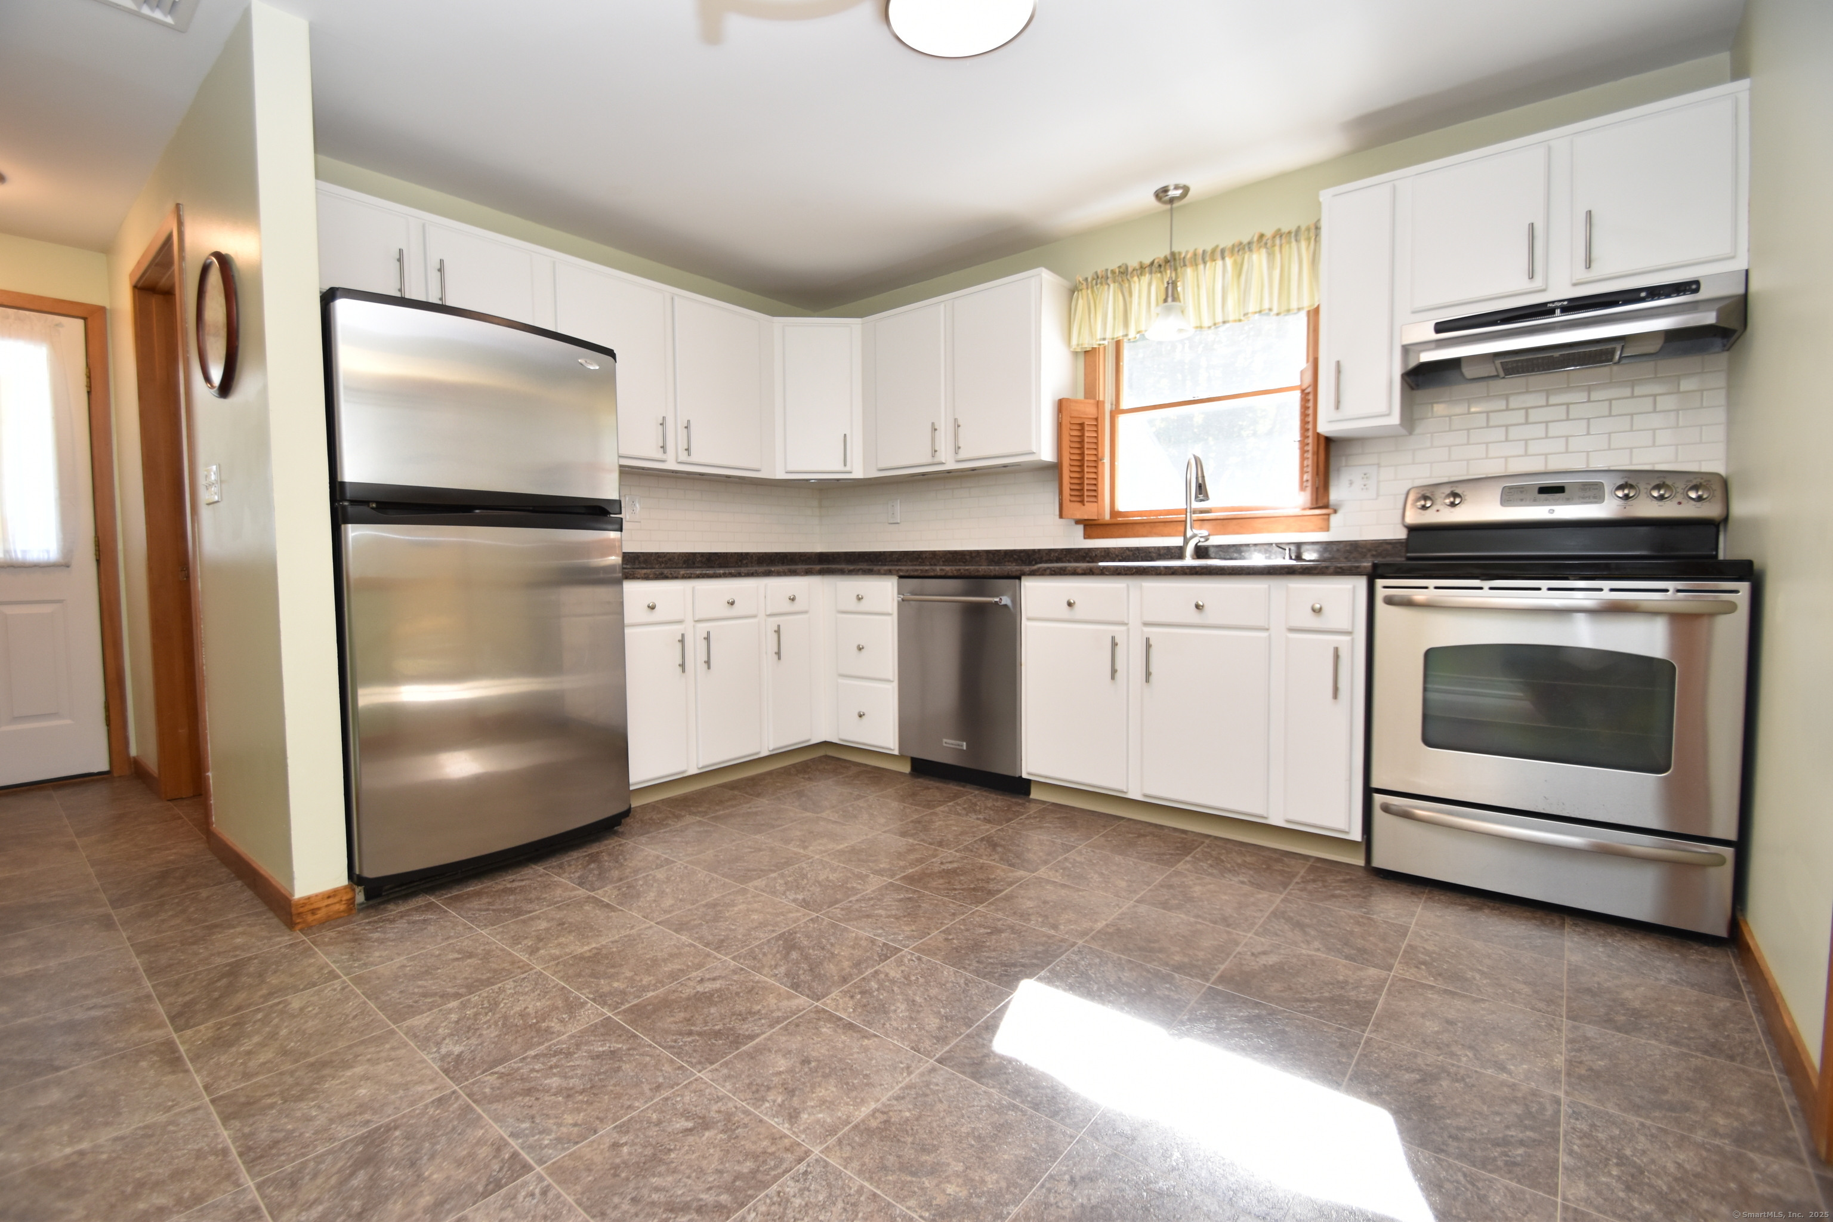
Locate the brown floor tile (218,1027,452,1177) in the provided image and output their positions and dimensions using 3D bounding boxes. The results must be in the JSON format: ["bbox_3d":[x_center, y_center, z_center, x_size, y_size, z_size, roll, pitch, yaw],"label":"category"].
[{"bbox_3d":[-0.997,0.830,1.307,0.297,0.010,0.291,2,3,38],"label":"brown floor tile"}]

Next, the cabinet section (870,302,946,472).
[{"bbox_3d":[0.054,-1.049,3.741,0.440,0.735,0.325,2,4,38],"label":"cabinet section"}]

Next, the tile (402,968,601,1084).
[{"bbox_3d":[-0.840,0.837,1.552,0.301,0.010,0.295,2,4,39],"label":"tile"}]

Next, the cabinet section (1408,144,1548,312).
[{"bbox_3d":[1.674,-1.130,2.283,0.331,0.414,0.020,2,4,38],"label":"cabinet section"}]

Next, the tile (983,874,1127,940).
[{"bbox_3d":[0.379,0.811,2.094,0.304,0.010,0.300,2,4,39],"label":"tile"}]

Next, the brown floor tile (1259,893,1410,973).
[{"bbox_3d":[1.029,0.803,1.920,0.301,0.010,0.297,2,3,38],"label":"brown floor tile"}]

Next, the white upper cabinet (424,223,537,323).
[{"bbox_3d":[-1.673,-1.137,2.822,0.323,0.414,0.364,2,4,40],"label":"white upper cabinet"}]

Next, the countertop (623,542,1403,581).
[{"bbox_3d":[0.056,-0.193,2.972,2.908,0.139,1.724,1,3,38],"label":"countertop"}]

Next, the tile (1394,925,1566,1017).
[{"bbox_3d":[1.298,0.827,1.758,0.303,0.015,0.299,2,3,39],"label":"tile"}]

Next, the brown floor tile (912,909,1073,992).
[{"bbox_3d":[0.192,0.825,1.865,0.304,0.010,0.300,2,4,39],"label":"brown floor tile"}]

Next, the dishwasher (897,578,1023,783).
[{"bbox_3d":[0.351,0.300,3.400,0.600,0.860,0.620,2,4,38],"label":"dishwasher"}]

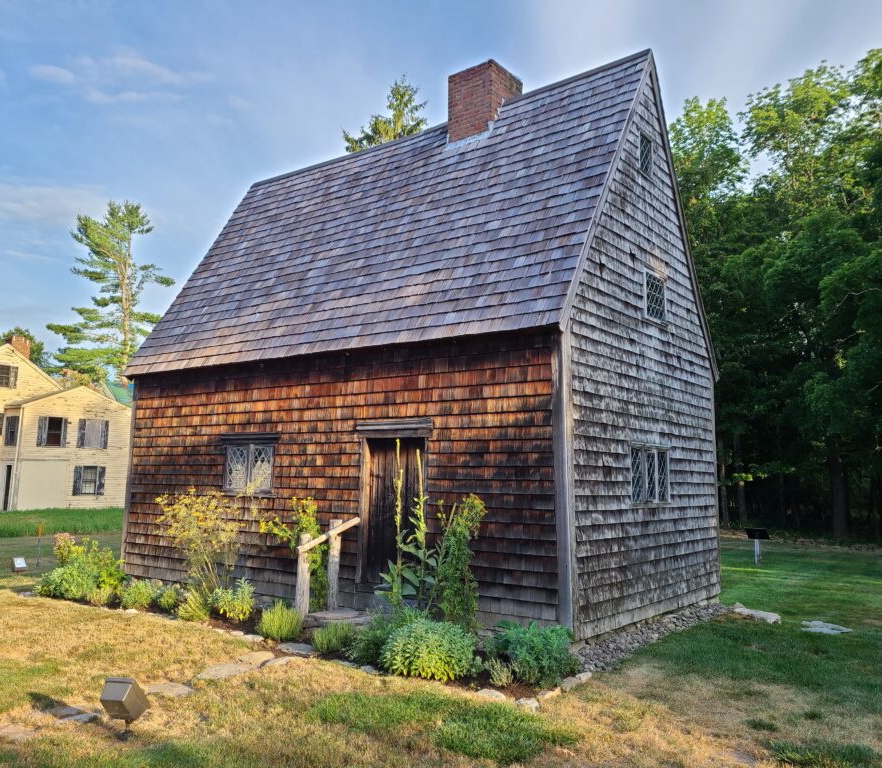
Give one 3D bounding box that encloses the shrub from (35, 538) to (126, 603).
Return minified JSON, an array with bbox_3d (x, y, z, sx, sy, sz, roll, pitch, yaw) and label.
[{"bbox_3d":[-4.894,2.516,10.513,1.100,0.760,0.880,-5,-9,37],"label":"shrub"}]

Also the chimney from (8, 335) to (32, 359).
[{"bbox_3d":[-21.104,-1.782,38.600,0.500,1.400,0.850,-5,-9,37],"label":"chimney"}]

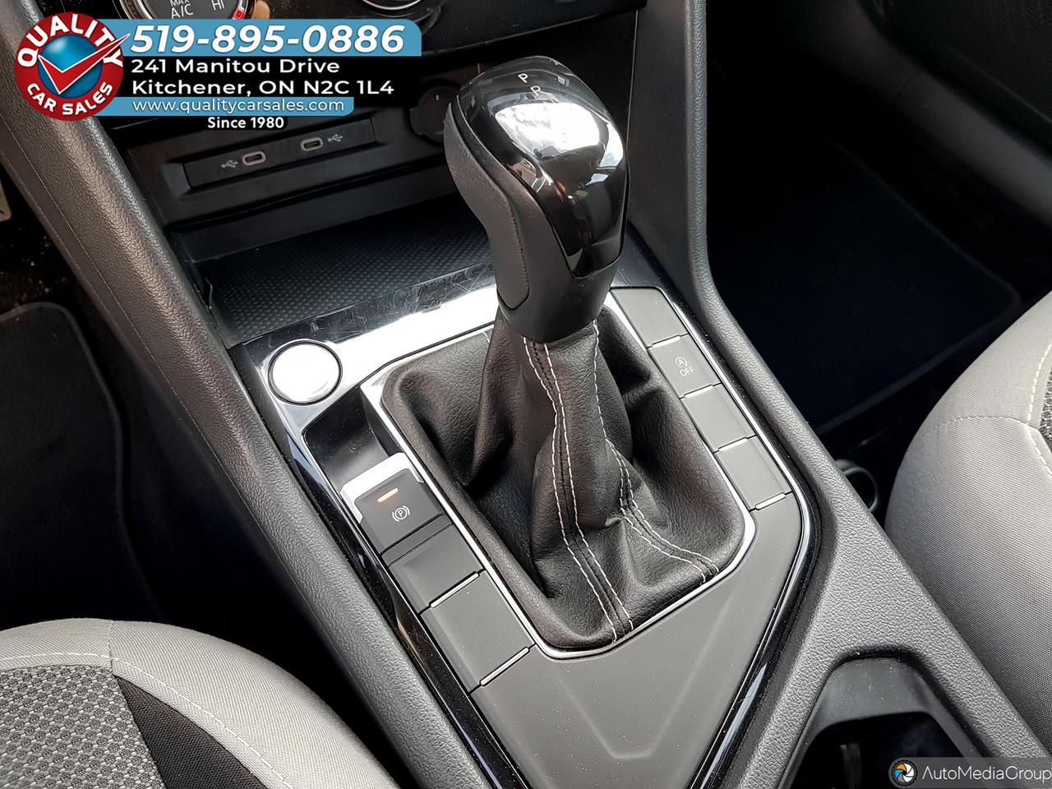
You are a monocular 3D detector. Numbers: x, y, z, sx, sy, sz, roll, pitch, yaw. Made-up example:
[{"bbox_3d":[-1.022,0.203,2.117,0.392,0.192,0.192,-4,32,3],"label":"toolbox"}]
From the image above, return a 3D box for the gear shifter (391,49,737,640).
[{"bbox_3d":[0.026,-0.021,0.295,0.126,0.143,0.169,-22,64,-24],"label":"gear shifter"}]

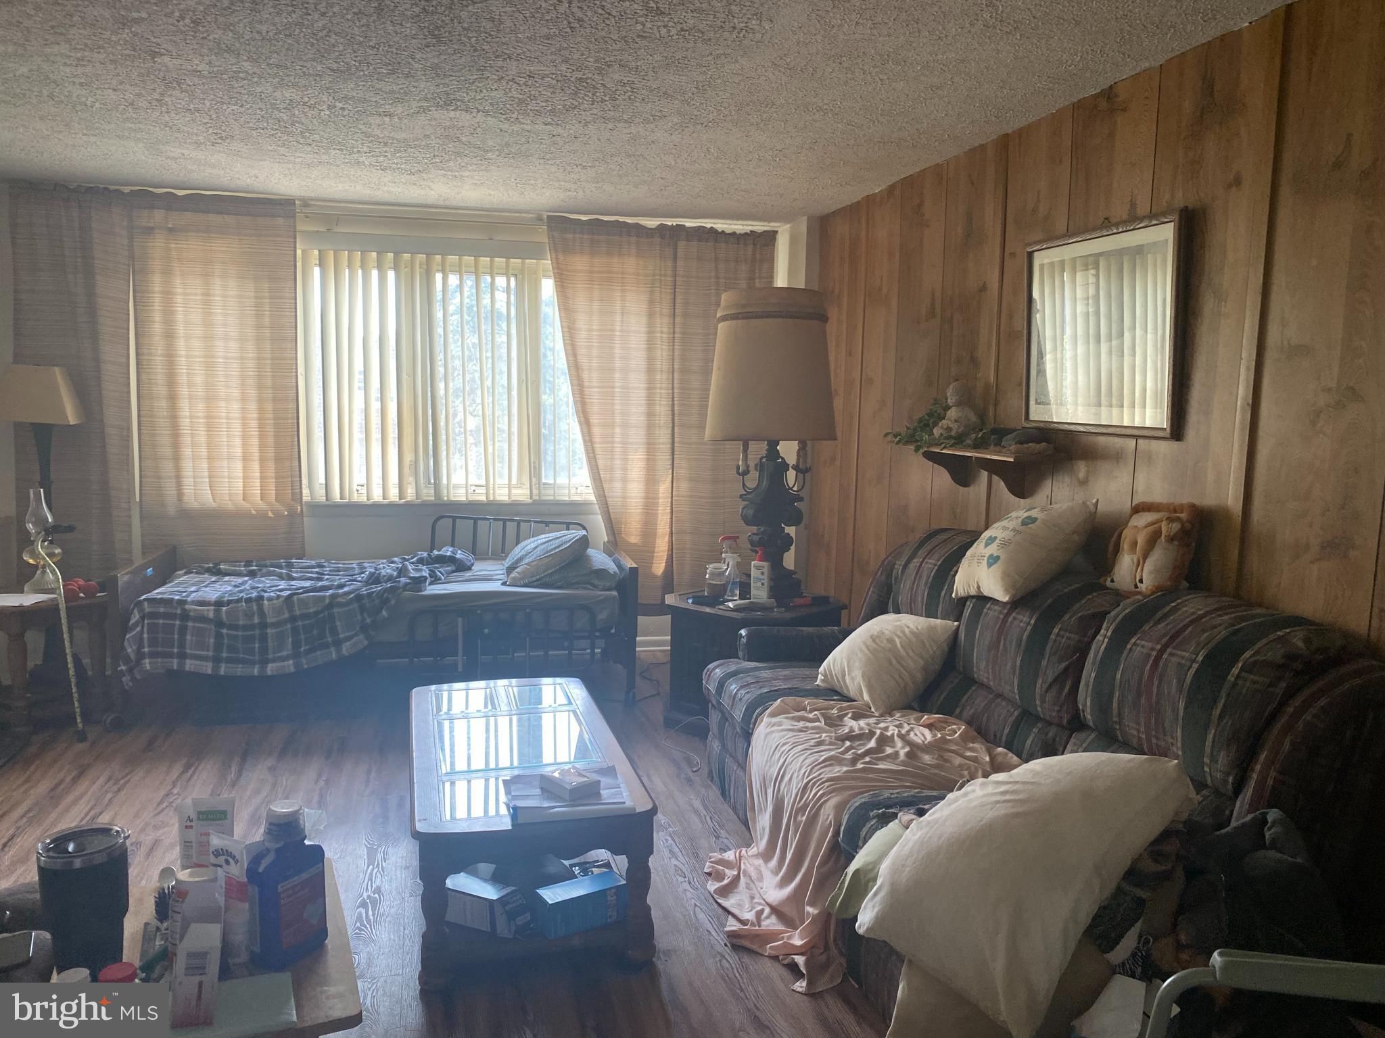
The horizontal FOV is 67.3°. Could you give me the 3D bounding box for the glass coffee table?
[{"bbox_3d":[-0.535,0.862,3.126,0.605,0.410,1.230,-1,7,-15],"label":"glass coffee table"}]

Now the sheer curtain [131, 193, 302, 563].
[{"bbox_3d":[-2.292,-0.529,5.107,0.770,2.040,0.110,-1,7,-14],"label":"sheer curtain"}]

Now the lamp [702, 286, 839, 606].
[{"bbox_3d":[0.343,-0.318,4.474,0.570,1.300,0.570,1,7,0],"label":"lamp"}]

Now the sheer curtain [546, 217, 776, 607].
[{"bbox_3d":[-0.155,-0.541,5.673,1.290,2.090,0.110,-1,7,-13],"label":"sheer curtain"}]

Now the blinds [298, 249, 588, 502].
[{"bbox_3d":[-1.255,-0.712,5.359,1.580,1.260,0.100,-1,7,-14],"label":"blinds"}]

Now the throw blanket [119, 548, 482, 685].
[{"bbox_3d":[-1.760,0.407,4.838,1.480,0.460,0.840,-1,7,-14],"label":"throw blanket"}]

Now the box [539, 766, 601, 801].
[{"bbox_3d":[-0.311,0.676,2.657,0.098,0.036,0.131,-5,10,-42],"label":"box"}]

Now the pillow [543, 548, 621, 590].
[{"bbox_3d":[-0.621,0.219,5.091,0.460,0.160,0.600,-1,7,-13],"label":"pillow"}]

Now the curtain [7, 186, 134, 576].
[{"bbox_3d":[-2.977,-0.520,5.007,0.550,2.090,0.110,-1,7,-13],"label":"curtain"}]

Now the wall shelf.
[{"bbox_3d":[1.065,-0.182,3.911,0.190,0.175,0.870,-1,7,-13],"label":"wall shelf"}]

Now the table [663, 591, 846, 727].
[{"bbox_3d":[0.266,0.622,4.522,0.670,0.570,0.670,7,9,41],"label":"table"}]

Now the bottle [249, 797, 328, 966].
[{"bbox_3d":[-0.463,0.412,1.189,0.046,0.176,0.078,5,8,31],"label":"bottle"}]

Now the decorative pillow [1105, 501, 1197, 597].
[{"bbox_3d":[1.255,0.082,2.856,0.110,0.250,0.245,15,-4,-42],"label":"decorative pillow"}]

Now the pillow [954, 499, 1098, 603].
[{"bbox_3d":[1.008,0.101,3.196,0.160,0.390,0.380,41,-4,-15],"label":"pillow"}]

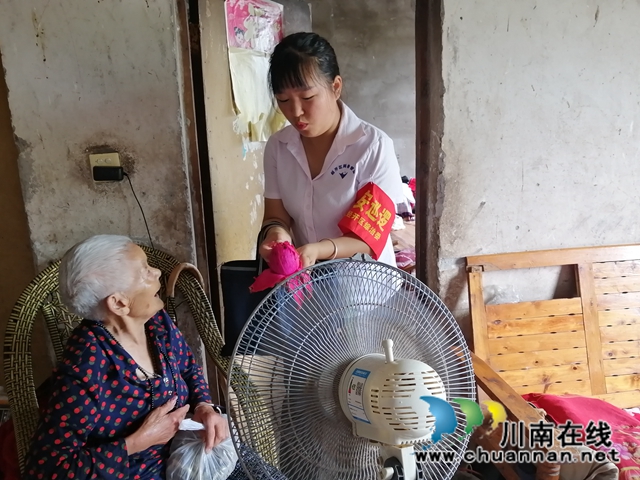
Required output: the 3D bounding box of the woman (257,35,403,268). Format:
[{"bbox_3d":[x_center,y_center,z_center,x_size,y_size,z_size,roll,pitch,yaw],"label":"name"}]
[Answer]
[{"bbox_3d":[0.024,0.198,1.475,0.450,1.530,0.390,3,12,25],"label":"woman"}]

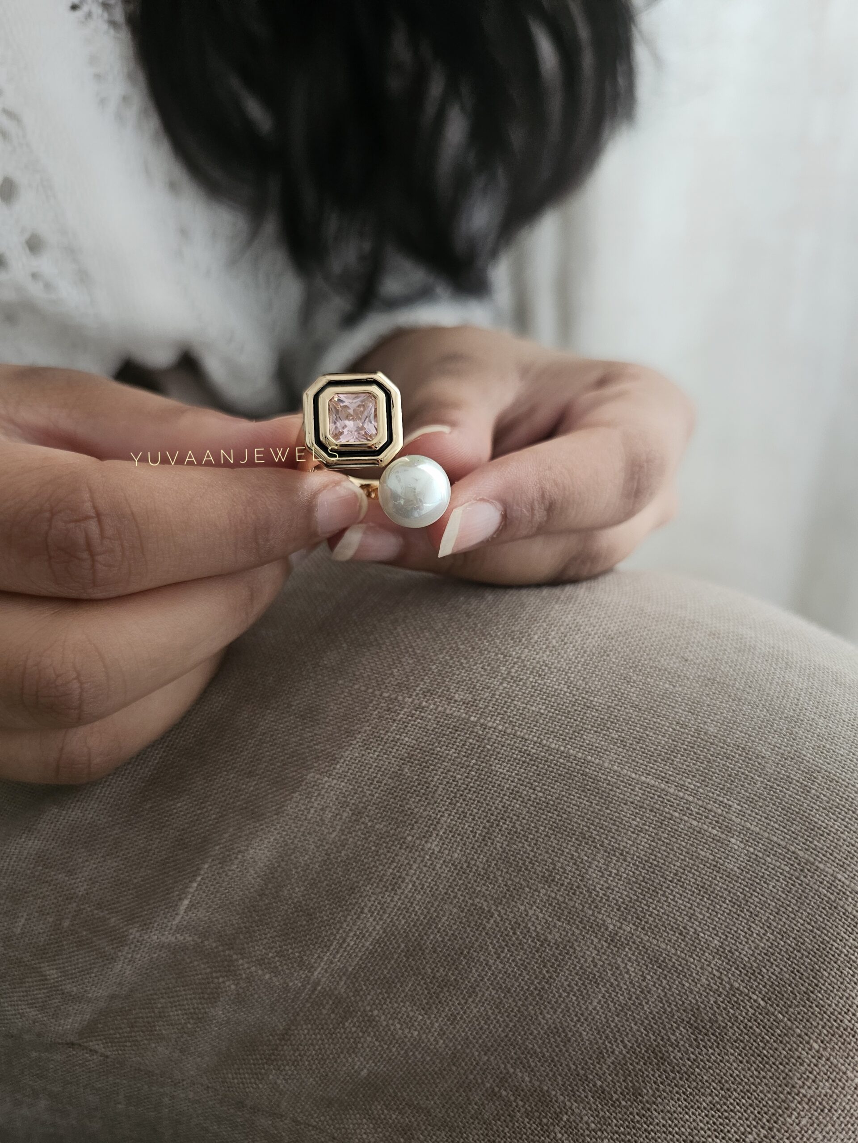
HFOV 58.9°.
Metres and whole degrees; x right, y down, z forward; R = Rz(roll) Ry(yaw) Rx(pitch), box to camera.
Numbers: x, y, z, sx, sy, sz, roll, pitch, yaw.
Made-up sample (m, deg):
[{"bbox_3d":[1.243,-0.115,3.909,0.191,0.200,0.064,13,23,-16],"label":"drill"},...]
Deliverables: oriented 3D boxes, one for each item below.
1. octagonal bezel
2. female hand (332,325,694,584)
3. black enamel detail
[{"bbox_3d":[-0.013,-0.025,0.128,0.016,0.016,0.005,-3,-3,-7],"label":"octagonal bezel"},{"bbox_3d":[0.020,-0.033,0.178,0.076,0.050,0.108,0,24,0],"label":"female hand"},{"bbox_3d":[-0.013,-0.025,0.126,0.013,0.013,0.002,-3,-3,-7],"label":"black enamel detail"}]

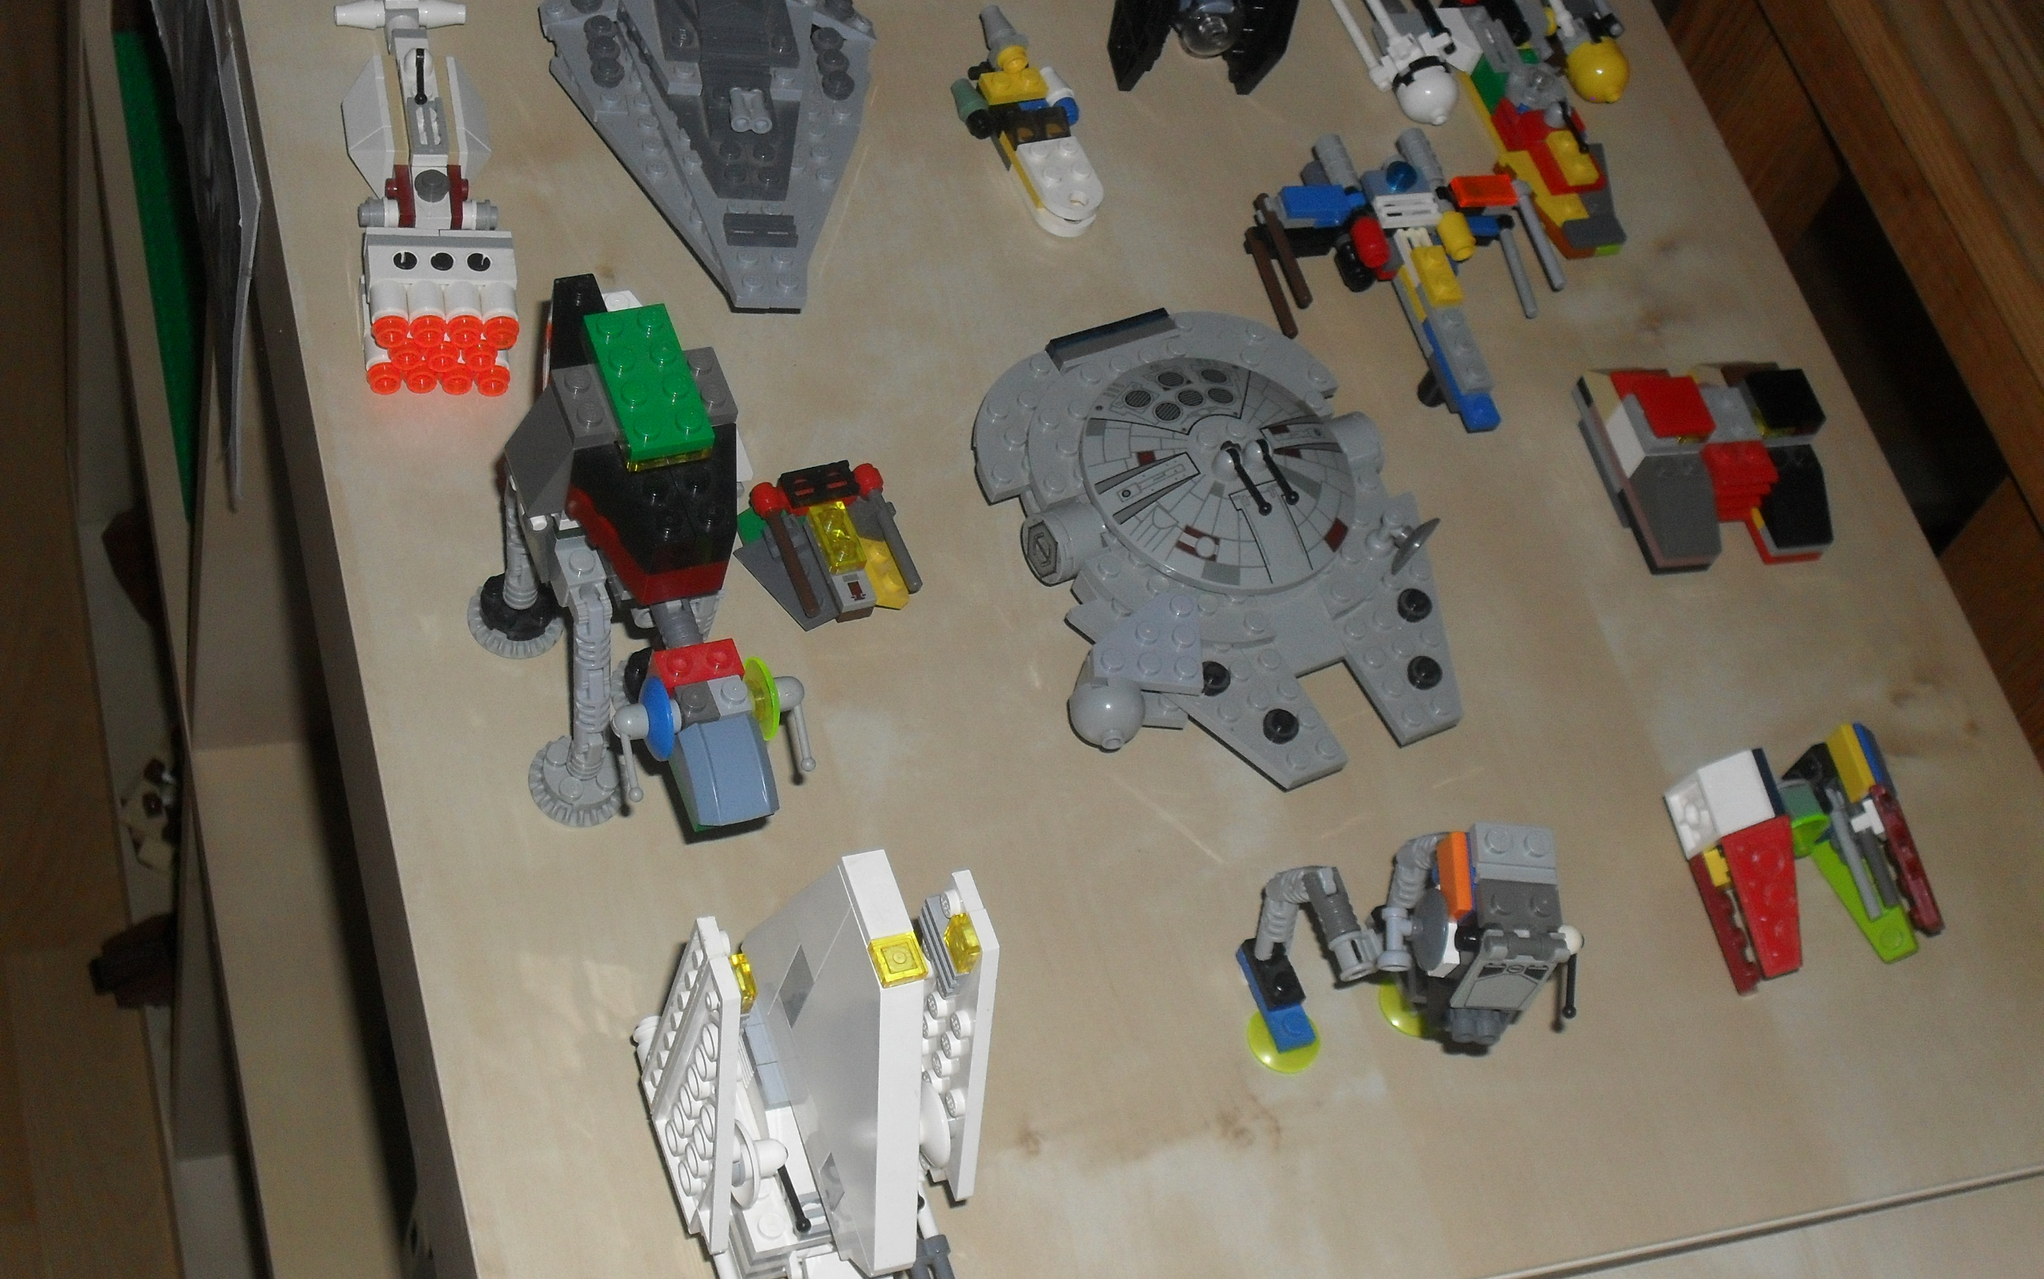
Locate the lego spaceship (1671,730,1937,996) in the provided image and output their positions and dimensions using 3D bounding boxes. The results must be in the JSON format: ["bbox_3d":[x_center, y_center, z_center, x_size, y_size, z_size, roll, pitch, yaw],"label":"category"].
[{"bbox_3d":[0.174,0.048,0.639,0.056,0.023,0.052,-4,59,-17],"label":"lego spaceship"}]

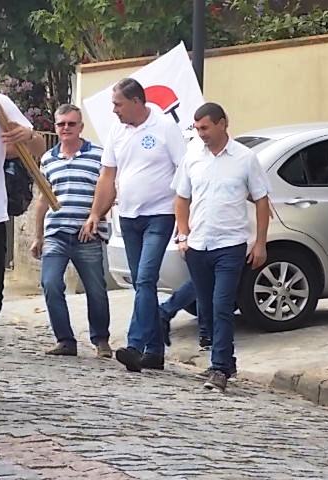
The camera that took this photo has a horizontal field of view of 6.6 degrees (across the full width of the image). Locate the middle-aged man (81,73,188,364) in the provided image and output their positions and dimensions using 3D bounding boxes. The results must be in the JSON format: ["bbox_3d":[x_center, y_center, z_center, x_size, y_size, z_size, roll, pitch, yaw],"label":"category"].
[{"bbox_3d":[-0.185,-0.090,17.300,0.600,1.777,0.500,1,1,25],"label":"middle-aged man"}]

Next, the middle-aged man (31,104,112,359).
[{"bbox_3d":[-0.601,-0.058,18.900,0.560,1.676,0.430,0,1,10],"label":"middle-aged man"}]

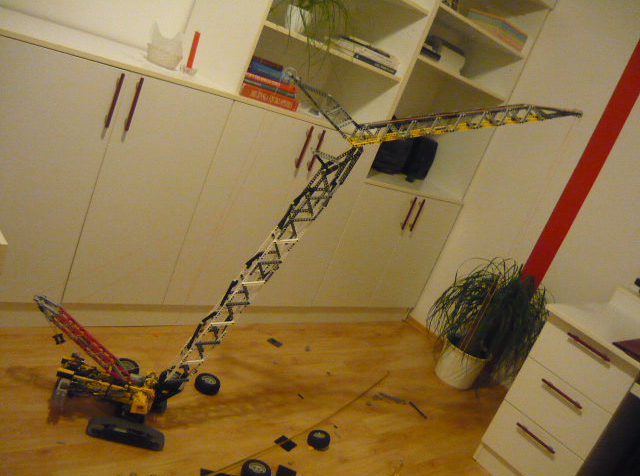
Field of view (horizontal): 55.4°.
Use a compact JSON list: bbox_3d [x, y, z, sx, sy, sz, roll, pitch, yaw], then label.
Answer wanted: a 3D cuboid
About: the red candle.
[{"bbox_3d":[-0.508,-0.762,2.484,0.020,0.148,0.020,7,23,-43],"label":"red candle"}]

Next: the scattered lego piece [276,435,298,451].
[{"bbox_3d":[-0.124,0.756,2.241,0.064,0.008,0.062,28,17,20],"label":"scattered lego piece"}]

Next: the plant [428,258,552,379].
[{"bbox_3d":[0.854,0.419,3.144,0.520,0.530,0.520,7,23,-43],"label":"plant"}]

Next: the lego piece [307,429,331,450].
[{"bbox_3d":[-0.001,0.766,2.314,0.081,0.038,0.081,7,23,-43],"label":"lego piece"}]

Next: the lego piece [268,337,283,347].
[{"bbox_3d":[-0.214,0.503,2.922,0.062,0.010,0.048,28,17,20],"label":"lego piece"}]

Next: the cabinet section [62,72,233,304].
[{"bbox_3d":[-0.774,-0.229,2.464,0.434,0.911,0.400,7,22,-44],"label":"cabinet section"}]

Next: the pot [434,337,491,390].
[{"bbox_3d":[0.759,0.670,3.291,0.264,0.213,0.264,7,23,-43],"label":"pot"}]

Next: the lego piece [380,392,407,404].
[{"bbox_3d":[0.345,0.751,2.857,0.130,0.012,0.016,21,16,-4],"label":"lego piece"}]

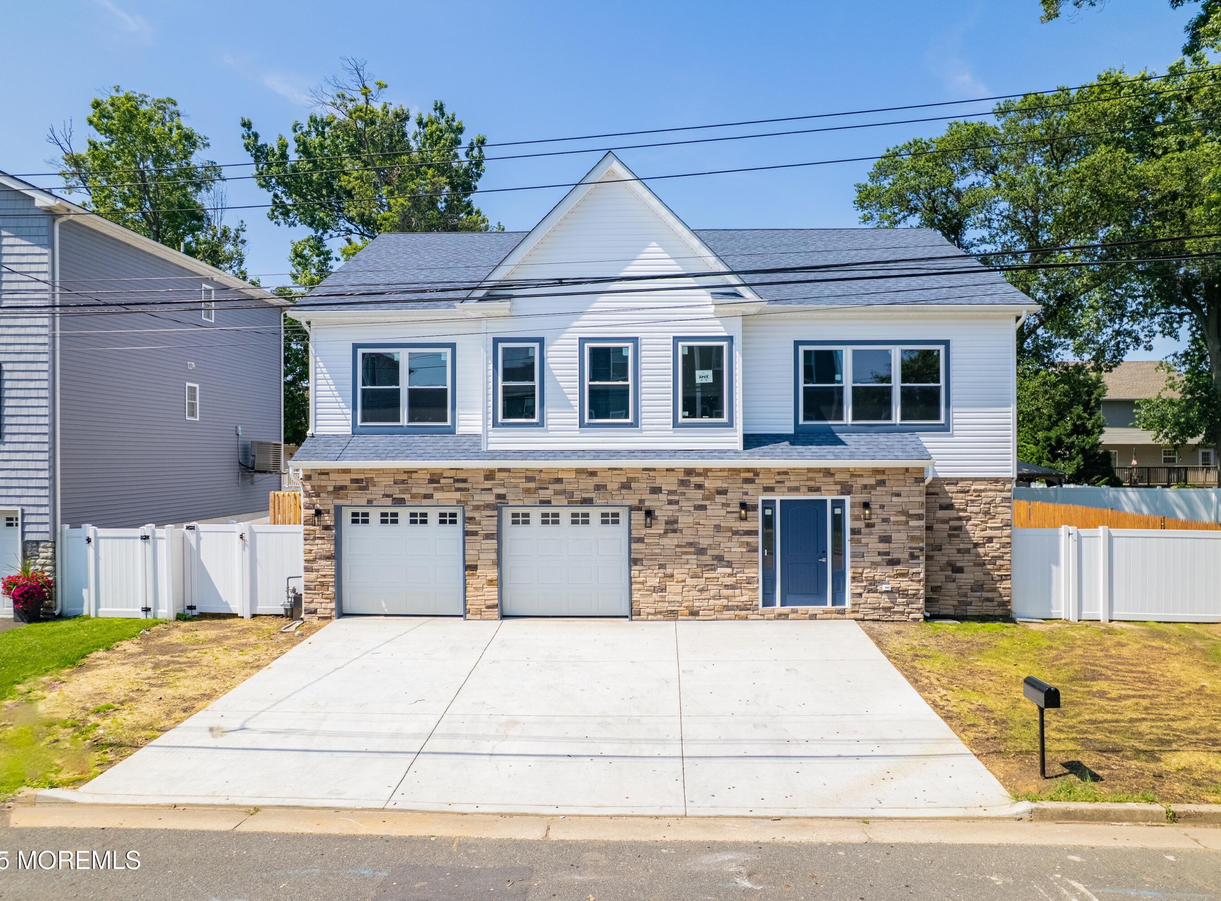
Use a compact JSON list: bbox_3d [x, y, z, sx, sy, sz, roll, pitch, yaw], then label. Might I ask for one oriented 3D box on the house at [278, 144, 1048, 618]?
[{"bbox_3d":[1.120,-1.280,21.500,14.450,9.050,12.100,0,0,2],"label":"house"}]

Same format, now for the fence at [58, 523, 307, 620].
[{"bbox_3d":[-8.400,2.350,16.250,4.750,1.870,0.400,0,0,-2],"label":"fence"}]

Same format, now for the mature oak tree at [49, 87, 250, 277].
[{"bbox_3d":[-20.000,-6.200,36.000,9.000,19.000,9.000,0,0,0],"label":"mature oak tree"}]

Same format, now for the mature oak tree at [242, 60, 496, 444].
[{"bbox_3d":[-9.900,-6.300,34.000,10.400,19.200,10.200,0,0,0],"label":"mature oak tree"}]

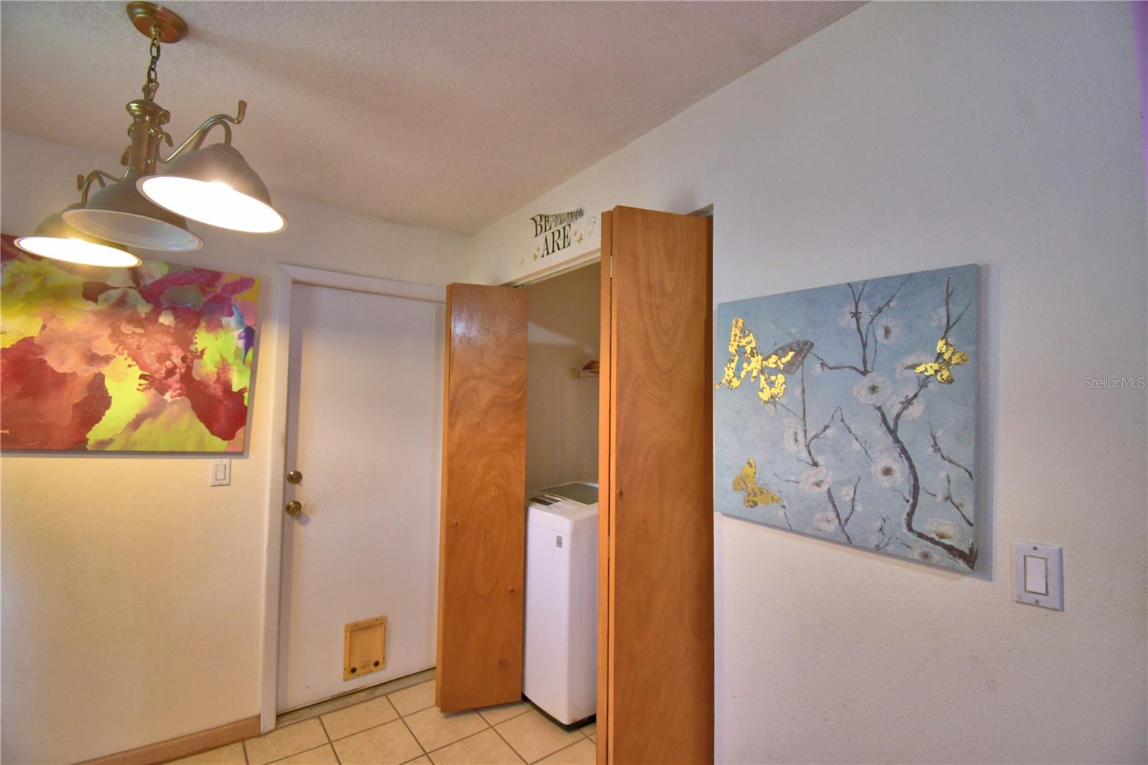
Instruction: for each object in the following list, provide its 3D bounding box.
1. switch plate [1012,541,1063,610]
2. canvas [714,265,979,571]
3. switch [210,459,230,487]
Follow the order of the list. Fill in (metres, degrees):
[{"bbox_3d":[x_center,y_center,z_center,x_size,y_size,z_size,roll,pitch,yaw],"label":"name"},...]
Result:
[{"bbox_3d":[0.850,0.354,0.879,0.008,0.115,0.070,3,-2,-37],"label":"switch plate"},{"bbox_3d":[0.616,0.072,1.185,0.028,0.608,0.606,3,-2,-37],"label":"canvas"},{"bbox_3d":[-1.575,0.402,2.132,0.071,0.116,0.008,2,-2,-35],"label":"switch"}]

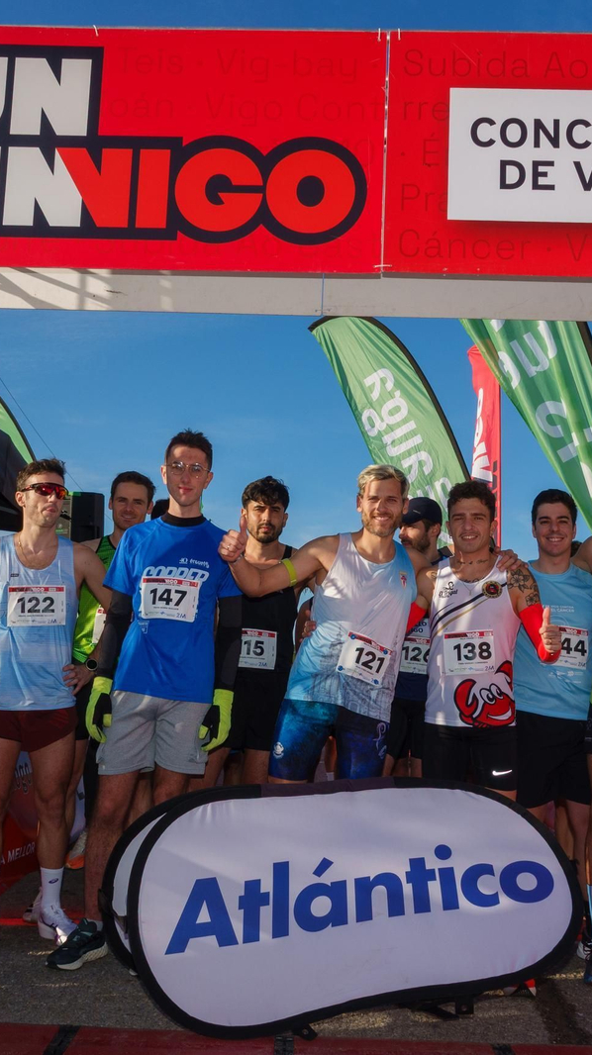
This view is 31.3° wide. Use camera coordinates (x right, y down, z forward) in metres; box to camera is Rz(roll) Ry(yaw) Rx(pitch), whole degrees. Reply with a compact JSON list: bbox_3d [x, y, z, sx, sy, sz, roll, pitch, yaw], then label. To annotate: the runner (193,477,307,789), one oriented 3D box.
[{"bbox_3d":[-0.161,0.673,4.098,0.520,1.750,0.360,2,-7,1],"label":"runner"}]

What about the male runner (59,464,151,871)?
[{"bbox_3d":[-0.751,0.677,4.448,0.520,1.790,0.380,2,-7,-6],"label":"male runner"}]

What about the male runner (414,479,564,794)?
[{"bbox_3d":[0.664,0.686,3.828,0.570,1.710,0.400,1,-7,8],"label":"male runner"}]

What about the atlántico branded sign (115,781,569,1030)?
[{"bbox_3d":[0.179,1.146,3.468,1.550,0.670,0.580,5,-8,-24],"label":"atlántico branded sign"}]

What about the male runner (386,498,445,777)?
[{"bbox_3d":[0.485,0.729,4.244,0.500,1.716,0.360,0,-7,18],"label":"male runner"}]

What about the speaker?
[{"bbox_3d":[-1.749,0.018,8.455,0.340,0.580,0.360,7,-9,-38],"label":"speaker"}]

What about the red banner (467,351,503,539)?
[{"bbox_3d":[1.561,-0.026,8.675,0.420,3.000,0.200,1,-7,5],"label":"red banner"}]

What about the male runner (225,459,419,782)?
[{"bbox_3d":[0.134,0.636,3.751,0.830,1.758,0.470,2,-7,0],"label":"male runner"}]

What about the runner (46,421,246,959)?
[{"bbox_3d":[-0.516,0.563,3.777,0.620,1.867,0.400,2,-7,0],"label":"runner"}]

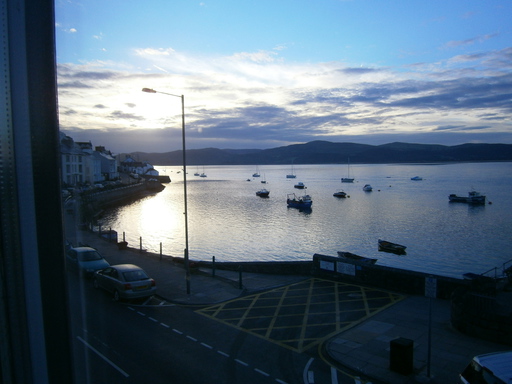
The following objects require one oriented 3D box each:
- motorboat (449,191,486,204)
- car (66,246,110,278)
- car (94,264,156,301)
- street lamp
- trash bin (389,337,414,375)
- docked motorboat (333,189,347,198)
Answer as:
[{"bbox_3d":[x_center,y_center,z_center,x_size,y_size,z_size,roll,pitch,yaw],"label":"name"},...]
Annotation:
[{"bbox_3d":[46.371,1.157,84.250,7.500,2.650,2.500,2,5,35],"label":"motorboat"},{"bbox_3d":[-10.721,4.416,24.144,1.720,1.450,4.150,-5,6,-44],"label":"car"},{"bbox_3d":[-7.130,4.639,20.648,1.760,1.470,4.600,-5,6,-42],"label":"car"},{"bbox_3d":[-4.321,0.269,18.877,2.330,10.250,0.320,-5,6,-43],"label":"street lamp"},{"bbox_3d":[4.692,5.271,12.311,0.490,0.980,0.490,-4,6,-40],"label":"trash bin"},{"bbox_3d":[22.333,0.487,102.354,1.800,1.800,4.600,-4,6,-42],"label":"docked motorboat"}]

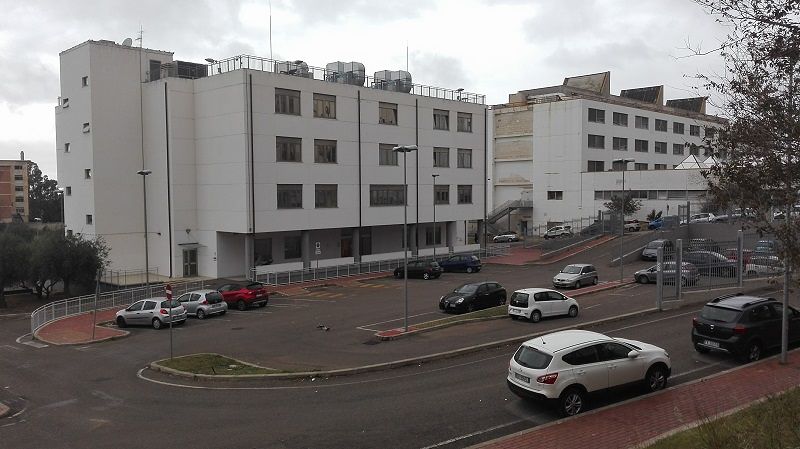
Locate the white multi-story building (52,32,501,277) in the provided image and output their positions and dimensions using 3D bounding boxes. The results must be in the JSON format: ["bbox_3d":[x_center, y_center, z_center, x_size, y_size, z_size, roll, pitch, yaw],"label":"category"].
[{"bbox_3d":[-10.934,-6.035,58.484,37.494,19.802,20.000,-3,4,-42],"label":"white multi-story building"}]

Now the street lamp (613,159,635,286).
[{"bbox_3d":[15.599,-0.234,40.057,1.550,8.650,0.400,2,4,30],"label":"street lamp"}]

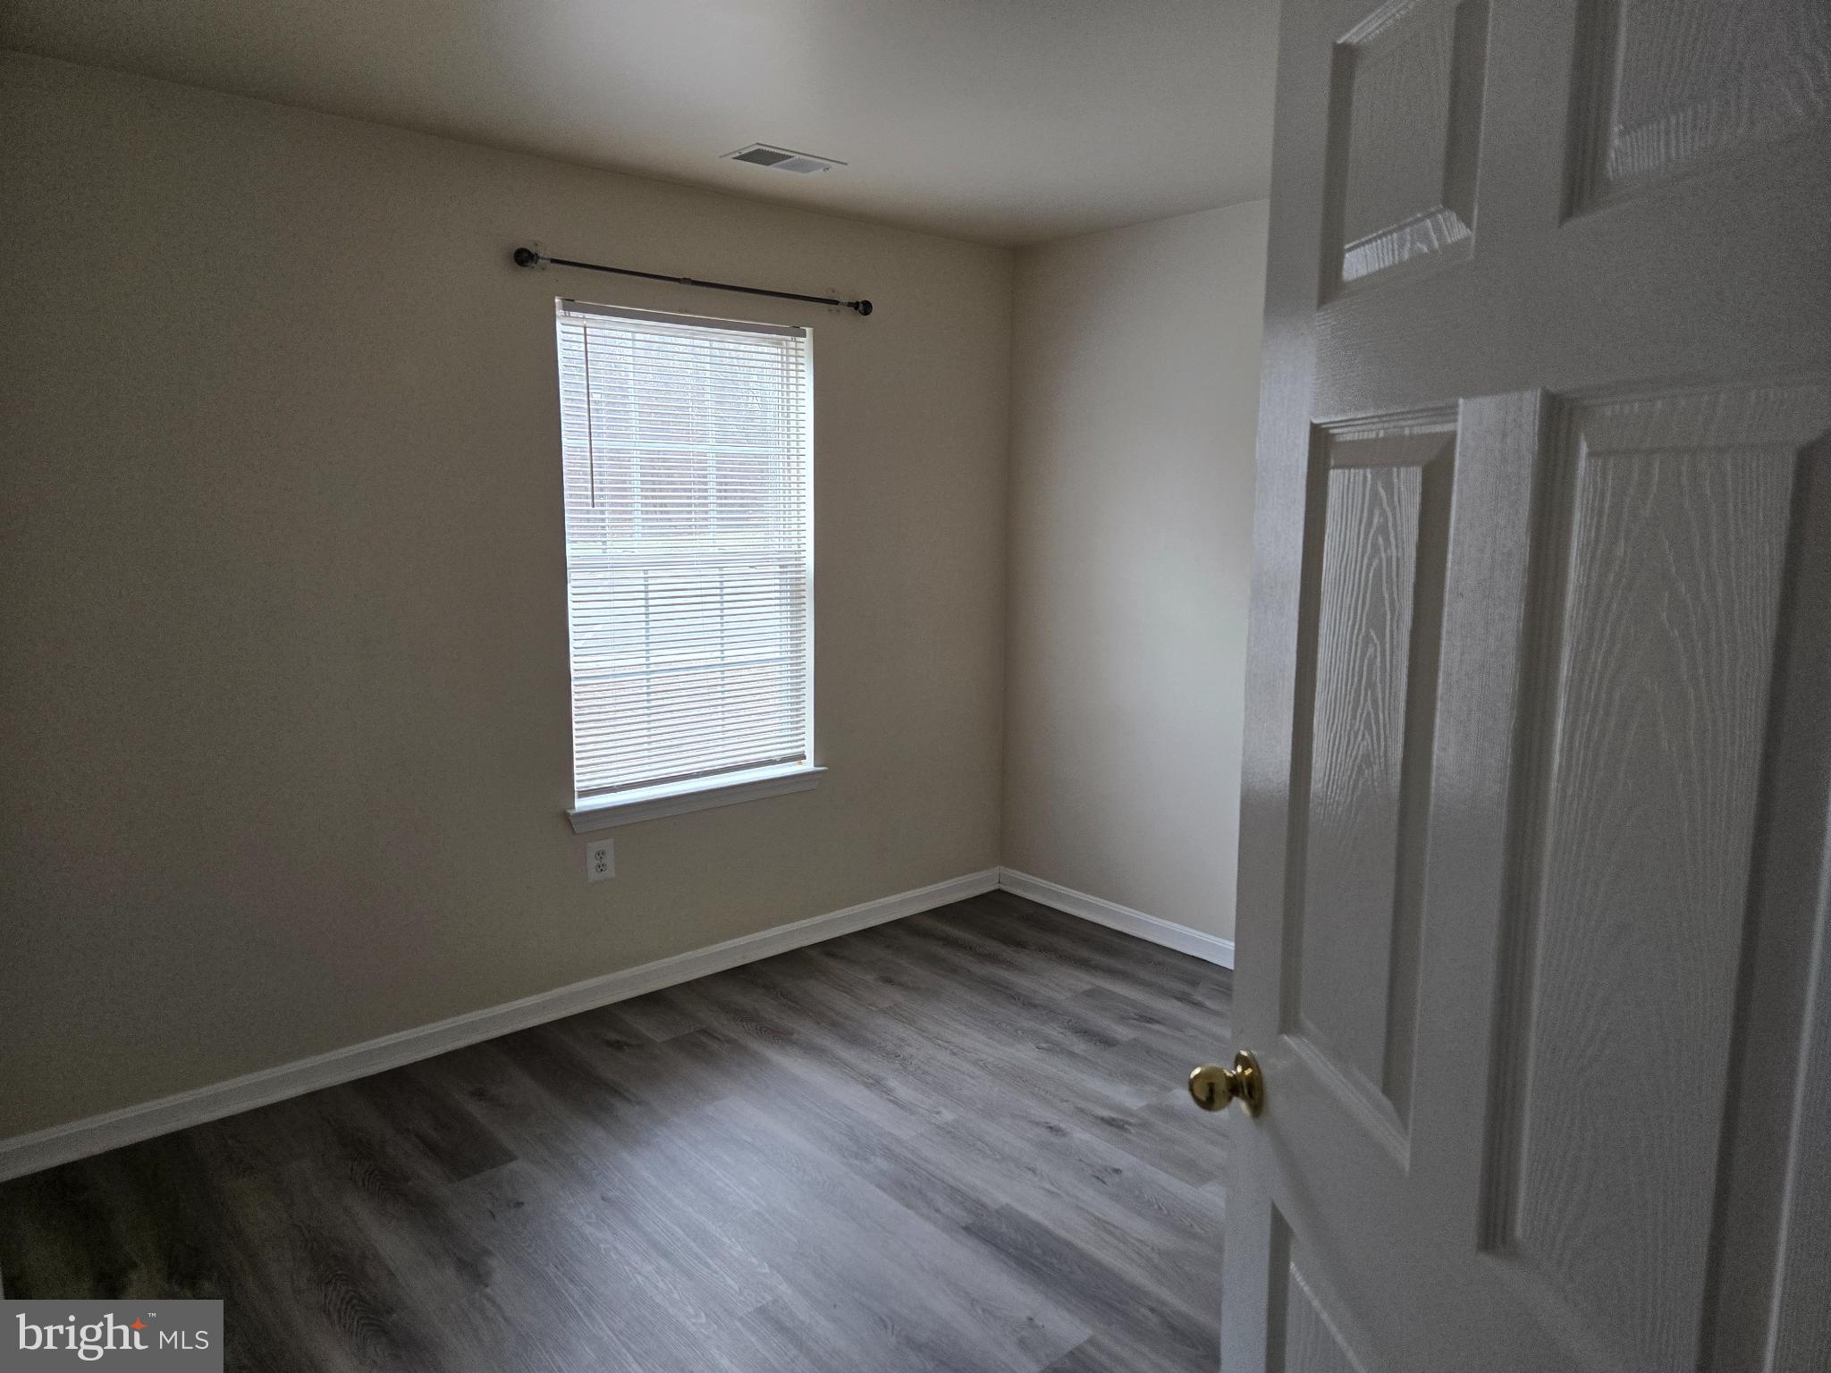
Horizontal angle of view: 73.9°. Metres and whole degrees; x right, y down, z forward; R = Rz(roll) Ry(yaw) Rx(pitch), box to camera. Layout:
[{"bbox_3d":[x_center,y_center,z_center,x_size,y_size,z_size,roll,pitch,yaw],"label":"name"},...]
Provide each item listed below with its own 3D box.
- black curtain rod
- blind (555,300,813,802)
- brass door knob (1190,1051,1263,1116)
[{"bbox_3d":[-0.605,-1.191,3.613,1.218,0.052,0.075,-8,12,-41],"label":"black curtain rod"},{"bbox_3d":[-0.694,-0.405,3.776,0.875,1.440,0.100,-8,12,-41],"label":"blind"},{"bbox_3d":[0.318,0.416,1.266,0.066,0.066,0.066,-1,9,-6],"label":"brass door knob"}]

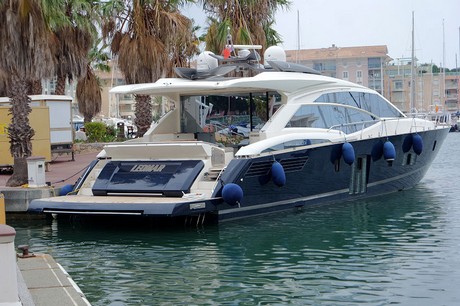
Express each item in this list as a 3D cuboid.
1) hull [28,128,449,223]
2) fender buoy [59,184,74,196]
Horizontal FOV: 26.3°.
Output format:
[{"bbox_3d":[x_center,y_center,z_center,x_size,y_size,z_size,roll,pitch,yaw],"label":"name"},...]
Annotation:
[{"bbox_3d":[3.210,0.445,36.288,5.500,2.600,22.600,0,2,37],"label":"hull"},{"bbox_3d":[-4.978,1.286,30.652,0.600,0.640,0.600,0,2,37],"label":"fender buoy"}]

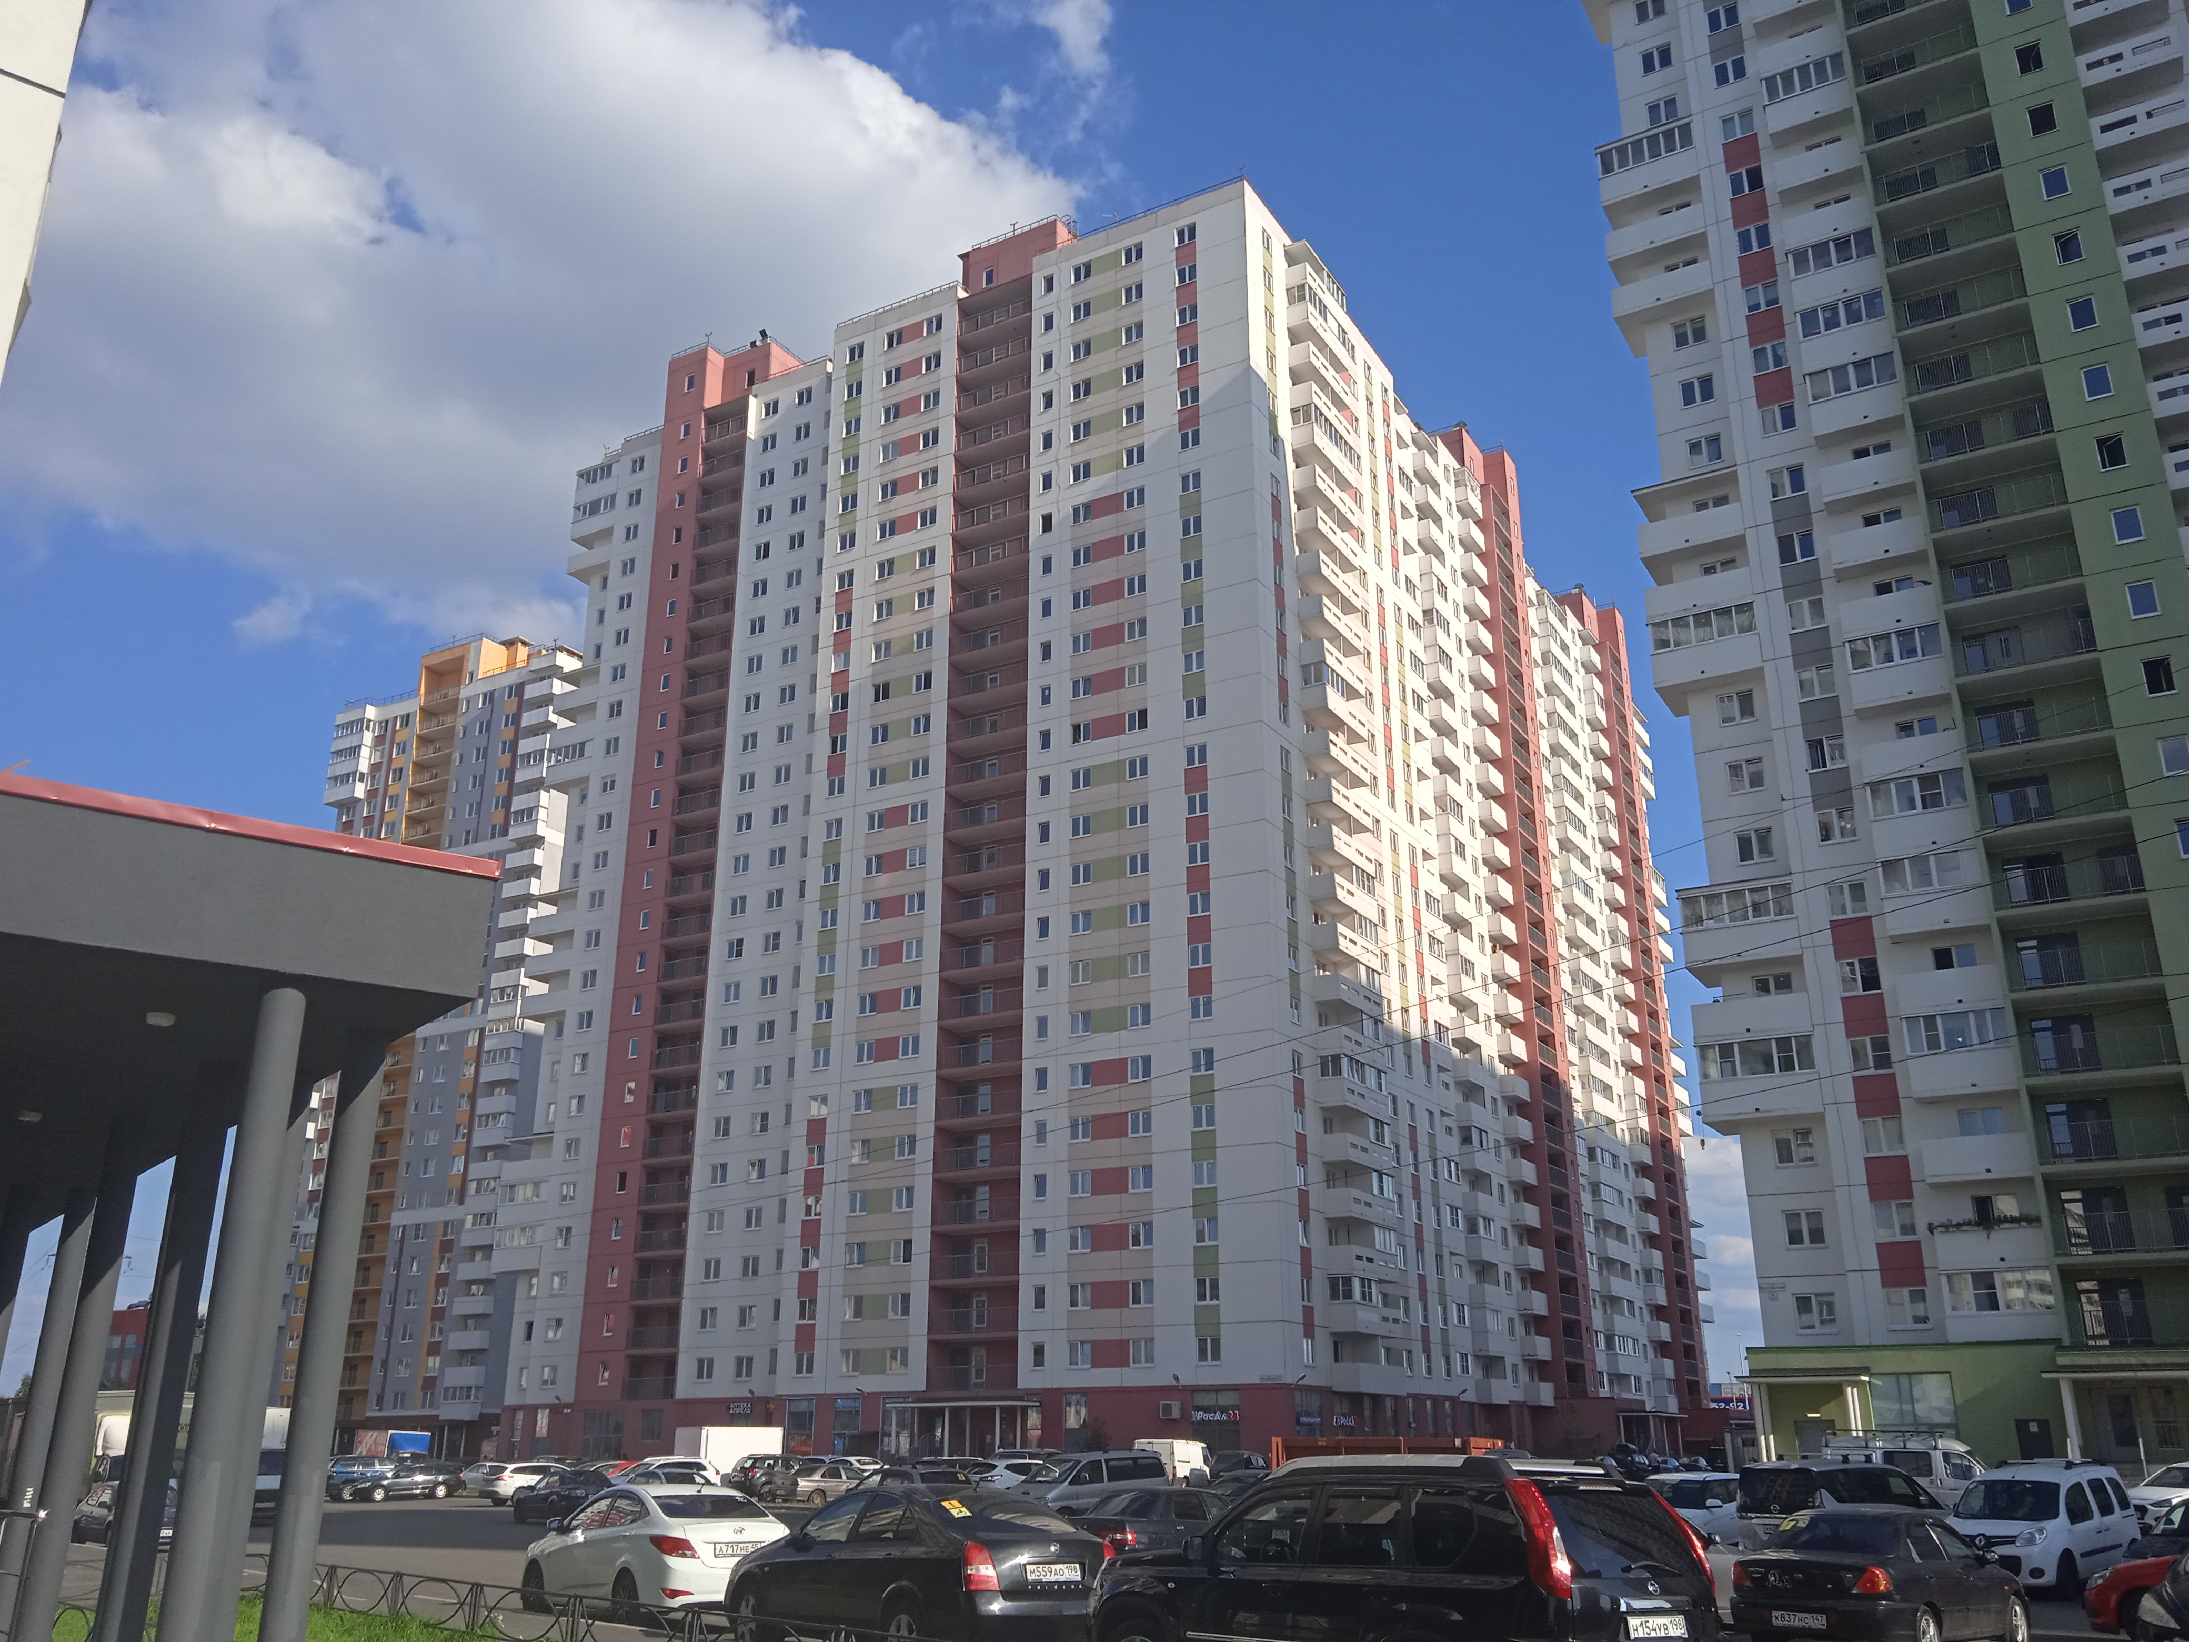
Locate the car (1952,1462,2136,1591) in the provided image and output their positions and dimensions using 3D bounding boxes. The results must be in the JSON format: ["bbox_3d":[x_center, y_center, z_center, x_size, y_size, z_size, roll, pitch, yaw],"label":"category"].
[{"bbox_3d":[14.376,10.806,27.044,1.830,1.840,4.220,-18,-27,41],"label":"car"}]

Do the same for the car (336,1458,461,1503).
[{"bbox_3d":[-29.089,27.977,74.952,1.750,1.480,4.550,-18,-26,41],"label":"car"}]

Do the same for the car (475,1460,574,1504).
[{"bbox_3d":[-20.053,24.338,64.998,4.500,1.500,1.800,18,-27,-41],"label":"car"}]

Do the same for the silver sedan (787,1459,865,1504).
[{"bbox_3d":[-9.880,25.450,67.894,4.400,1.420,1.700,17,-26,-40],"label":"silver sedan"}]

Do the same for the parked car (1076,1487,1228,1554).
[{"bbox_3d":[1.244,11.496,28.494,1.680,1.420,4.265,-15,-25,37],"label":"parked car"}]

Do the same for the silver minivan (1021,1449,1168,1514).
[{"bbox_3d":[-0.309,16.825,44.430,1.820,1.900,4.750,-17,-26,40],"label":"silver minivan"}]

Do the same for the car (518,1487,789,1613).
[{"bbox_3d":[-5.285,8.684,21.109,1.700,1.470,4.370,15,-24,-36],"label":"car"}]

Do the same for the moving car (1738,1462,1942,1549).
[{"bbox_3d":[14.138,12.782,32.710,4.700,1.770,1.860,12,-23,-31],"label":"moving car"}]

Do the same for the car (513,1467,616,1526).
[{"bbox_3d":[-14.804,19.183,50.275,1.740,1.450,4.400,14,-24,-35],"label":"car"}]

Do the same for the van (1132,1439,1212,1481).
[{"bbox_3d":[3.568,27.690,76.123,1.950,2.100,4.900,-8,-21,22],"label":"van"}]

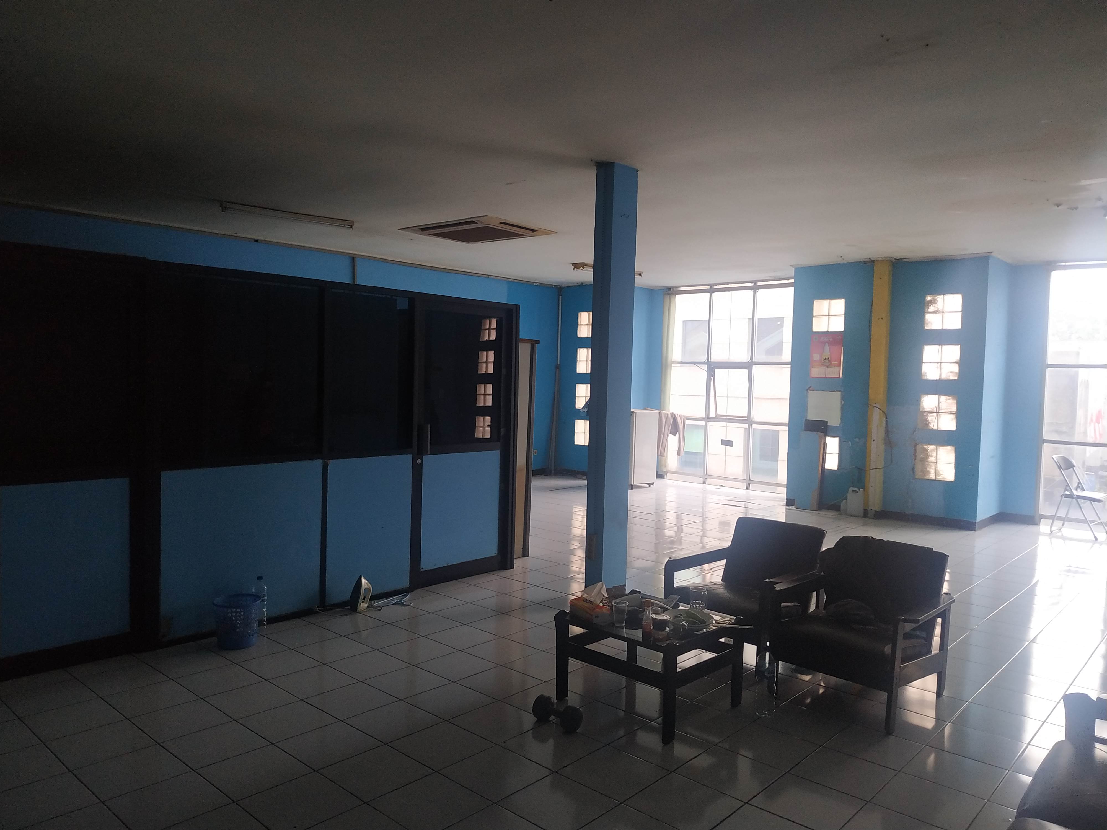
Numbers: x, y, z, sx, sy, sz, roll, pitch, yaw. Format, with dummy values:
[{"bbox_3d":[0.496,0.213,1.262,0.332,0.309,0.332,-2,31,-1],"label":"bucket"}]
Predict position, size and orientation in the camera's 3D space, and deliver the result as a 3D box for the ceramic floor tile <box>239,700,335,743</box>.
[{"bbox_3d":[-1.076,1.241,3.112,0.300,0.010,0.300,3,2,42],"label":"ceramic floor tile"}]

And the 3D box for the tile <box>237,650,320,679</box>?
[{"bbox_3d":[-1.331,1.221,3.745,0.300,0.010,0.300,3,2,42],"label":"tile"}]

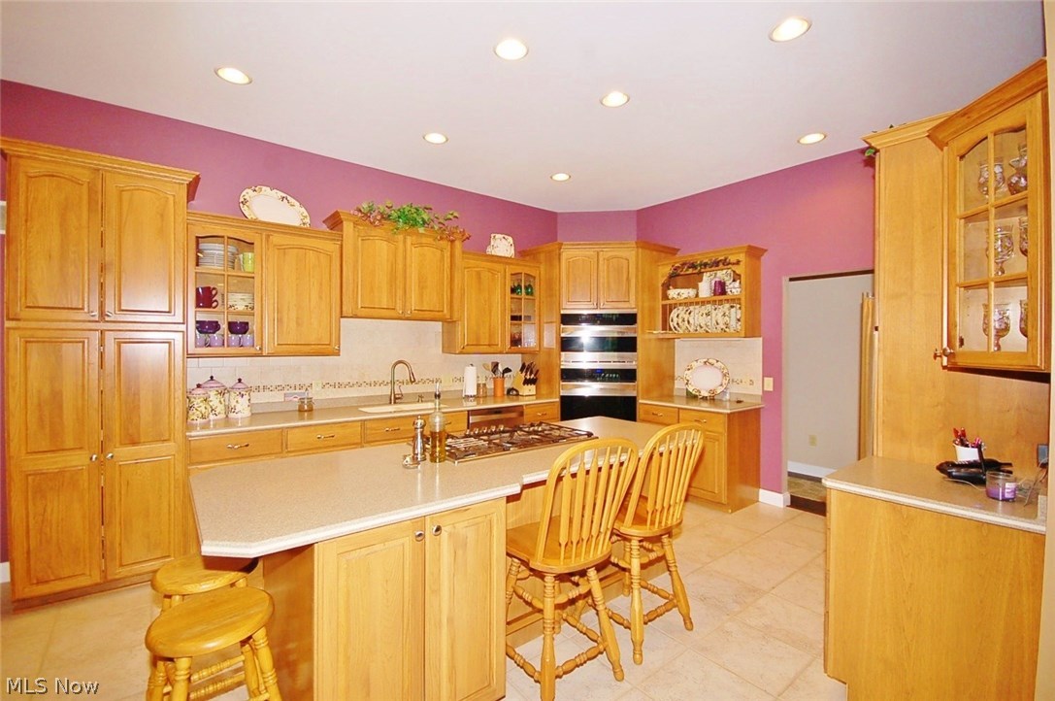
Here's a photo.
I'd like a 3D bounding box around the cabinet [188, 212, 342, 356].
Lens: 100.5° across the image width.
[{"bbox_3d":[-1.979,-0.440,3.351,0.965,0.964,0.380,0,1,-36],"label":"cabinet"}]

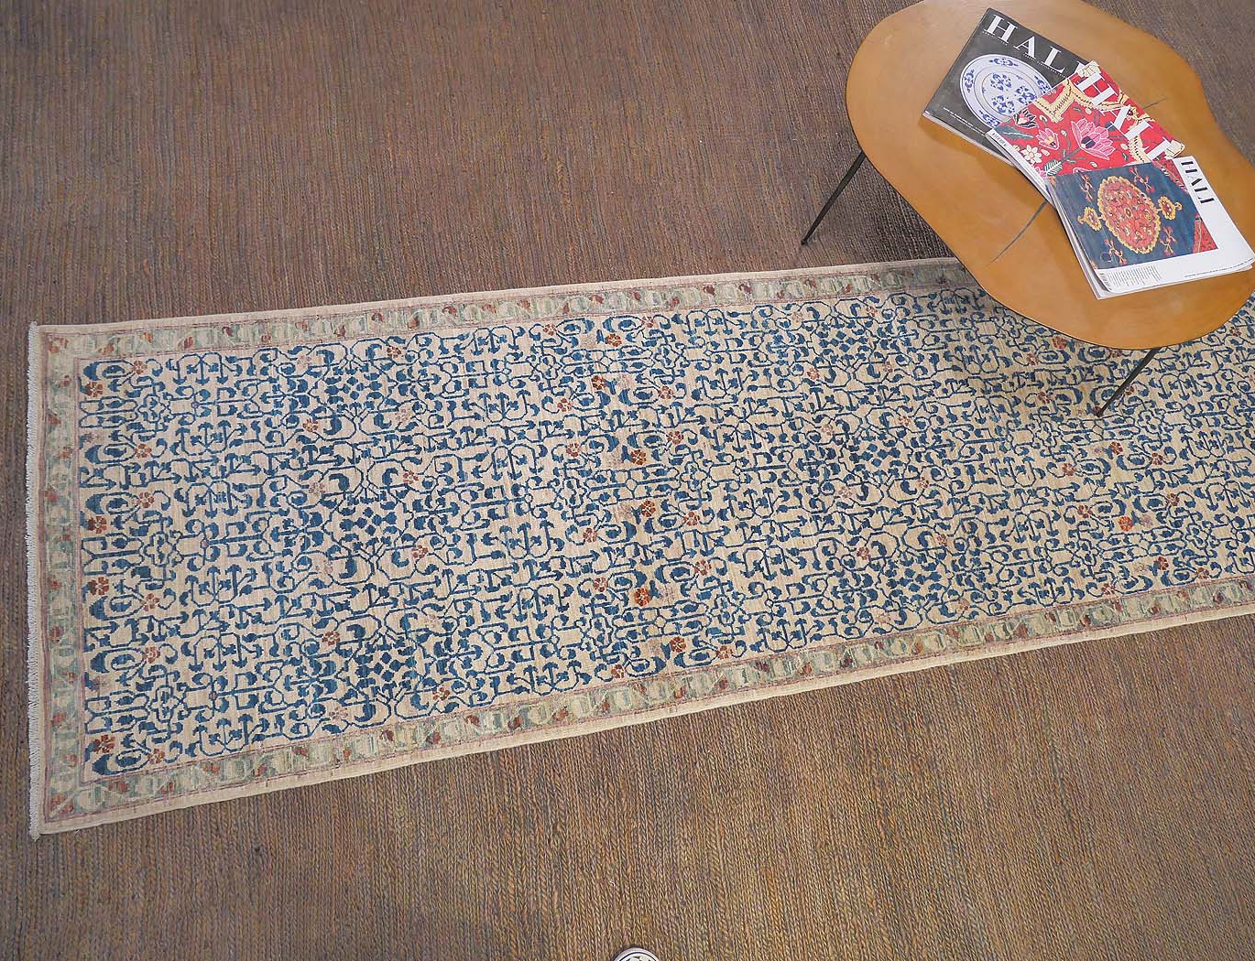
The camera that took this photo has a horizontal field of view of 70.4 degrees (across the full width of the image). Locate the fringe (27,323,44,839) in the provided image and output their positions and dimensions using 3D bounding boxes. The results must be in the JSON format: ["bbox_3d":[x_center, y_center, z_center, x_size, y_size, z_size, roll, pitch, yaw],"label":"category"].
[{"bbox_3d":[-0.960,0.129,1.437,0.021,0.008,0.857,-8,74,-12],"label":"fringe"}]

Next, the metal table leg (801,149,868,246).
[{"bbox_3d":[0.423,-0.583,1.708,0.014,0.383,0.014,34,59,1],"label":"metal table leg"}]

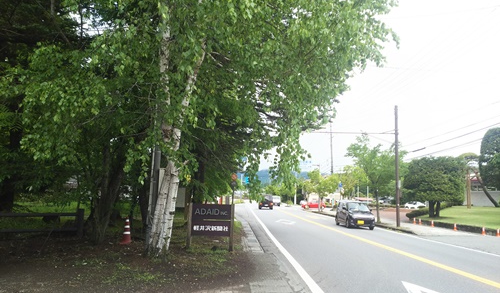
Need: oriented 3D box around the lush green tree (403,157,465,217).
[{"bbox_3d":[13.132,2.869,26.800,4.500,4.350,4.300,2,-8,0],"label":"lush green tree"}]

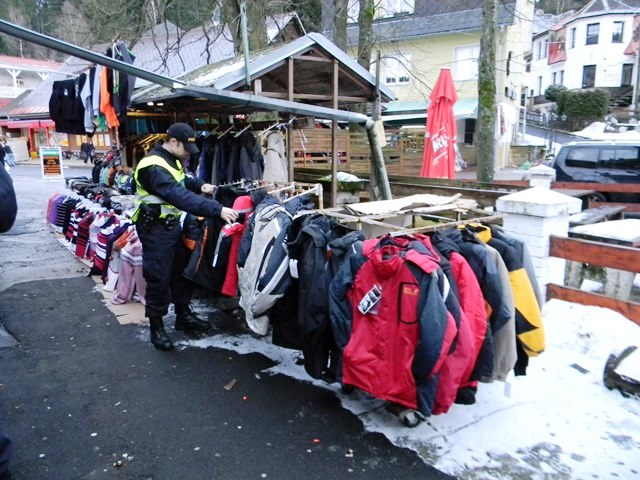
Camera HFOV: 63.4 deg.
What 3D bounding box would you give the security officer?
[{"bbox_3d":[-1.090,-0.055,4.270,0.800,1.800,0.600,2,11,8],"label":"security officer"}]

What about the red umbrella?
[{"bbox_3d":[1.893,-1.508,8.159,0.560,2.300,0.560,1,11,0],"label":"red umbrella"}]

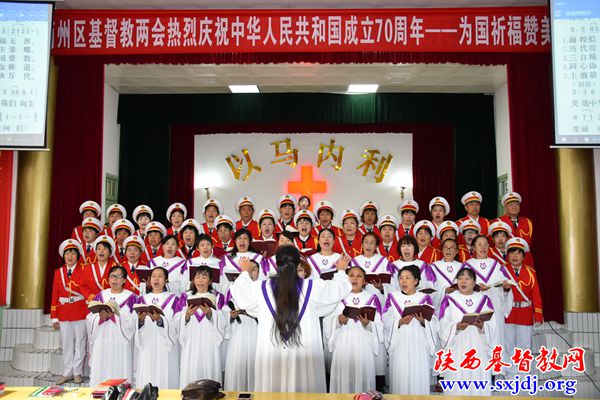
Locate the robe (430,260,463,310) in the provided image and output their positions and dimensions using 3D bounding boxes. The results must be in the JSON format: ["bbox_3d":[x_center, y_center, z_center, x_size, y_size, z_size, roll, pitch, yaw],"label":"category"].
[{"bbox_3d":[1.636,1.310,5.963,0.520,1.300,0.360,-1,-5,8],"label":"robe"}]

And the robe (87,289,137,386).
[{"bbox_3d":[-1.713,1.402,4.947,0.430,1.200,0.360,0,-5,-3],"label":"robe"}]

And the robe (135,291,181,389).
[{"bbox_3d":[-1.425,1.528,5.446,0.520,1.250,0.380,0,-5,-3],"label":"robe"}]

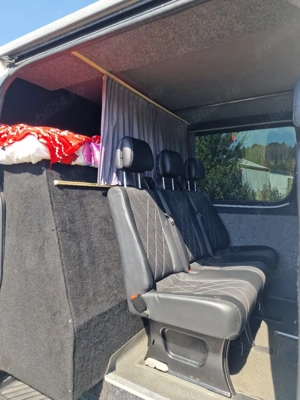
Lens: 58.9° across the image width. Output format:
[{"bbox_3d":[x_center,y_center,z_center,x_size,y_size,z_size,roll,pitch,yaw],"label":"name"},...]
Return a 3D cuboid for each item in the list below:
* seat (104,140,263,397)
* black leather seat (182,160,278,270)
[{"bbox_3d":[0.180,0.218,1.372,0.722,1.120,0.450,2,1,31],"label":"seat"},{"bbox_3d":[0.651,0.198,2.133,0.712,1.094,0.440,2,1,31],"label":"black leather seat"}]

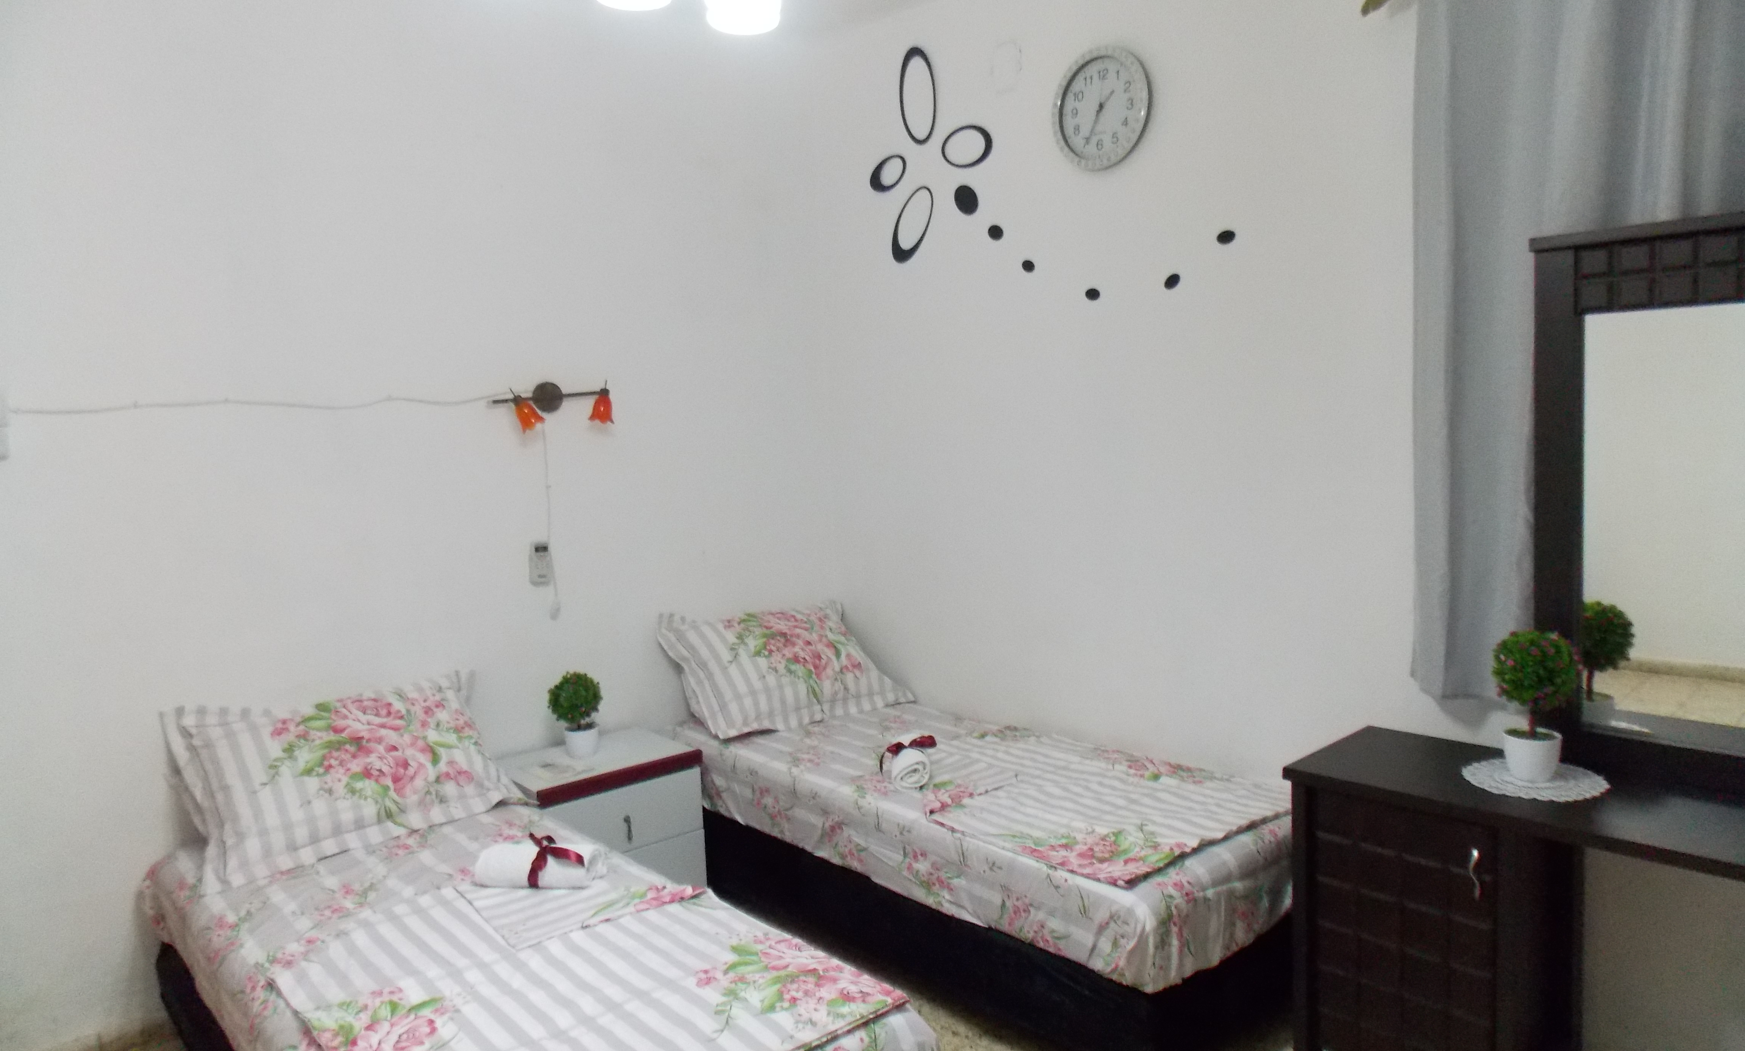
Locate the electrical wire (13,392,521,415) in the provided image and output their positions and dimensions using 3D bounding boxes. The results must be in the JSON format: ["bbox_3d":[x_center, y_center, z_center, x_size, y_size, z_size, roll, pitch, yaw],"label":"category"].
[{"bbox_3d":[-1.482,-0.311,2.986,1.180,0.036,0.010,-8,8,-40],"label":"electrical wire"}]

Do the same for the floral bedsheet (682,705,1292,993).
[{"bbox_3d":[0.239,0.752,3.264,0.825,0.230,1.885,-8,8,-40],"label":"floral bedsheet"}]

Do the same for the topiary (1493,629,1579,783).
[{"bbox_3d":[1.267,0.335,2.219,0.172,0.287,0.172,-8,8,-40],"label":"topiary"}]

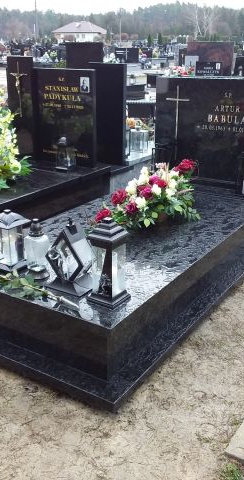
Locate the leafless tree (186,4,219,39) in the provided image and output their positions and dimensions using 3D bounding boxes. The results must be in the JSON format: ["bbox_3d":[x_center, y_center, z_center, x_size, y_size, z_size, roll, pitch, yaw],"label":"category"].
[{"bbox_3d":[13.614,-36.275,87.550,5.412,7.103,4.735,3,21,8],"label":"leafless tree"}]

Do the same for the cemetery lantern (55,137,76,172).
[{"bbox_3d":[-0.435,-0.660,3.957,0.112,0.224,0.112,13,24,31],"label":"cemetery lantern"}]

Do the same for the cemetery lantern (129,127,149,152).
[{"bbox_3d":[0.186,-0.990,5.034,0.151,0.246,0.157,13,24,31],"label":"cemetery lantern"}]

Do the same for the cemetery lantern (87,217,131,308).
[{"bbox_3d":[-0.057,0.078,2.105,0.151,0.352,0.143,13,24,31],"label":"cemetery lantern"}]

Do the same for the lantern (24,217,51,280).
[{"bbox_3d":[-0.342,0.031,2.074,0.100,0.240,0.100,0,20,0],"label":"lantern"}]

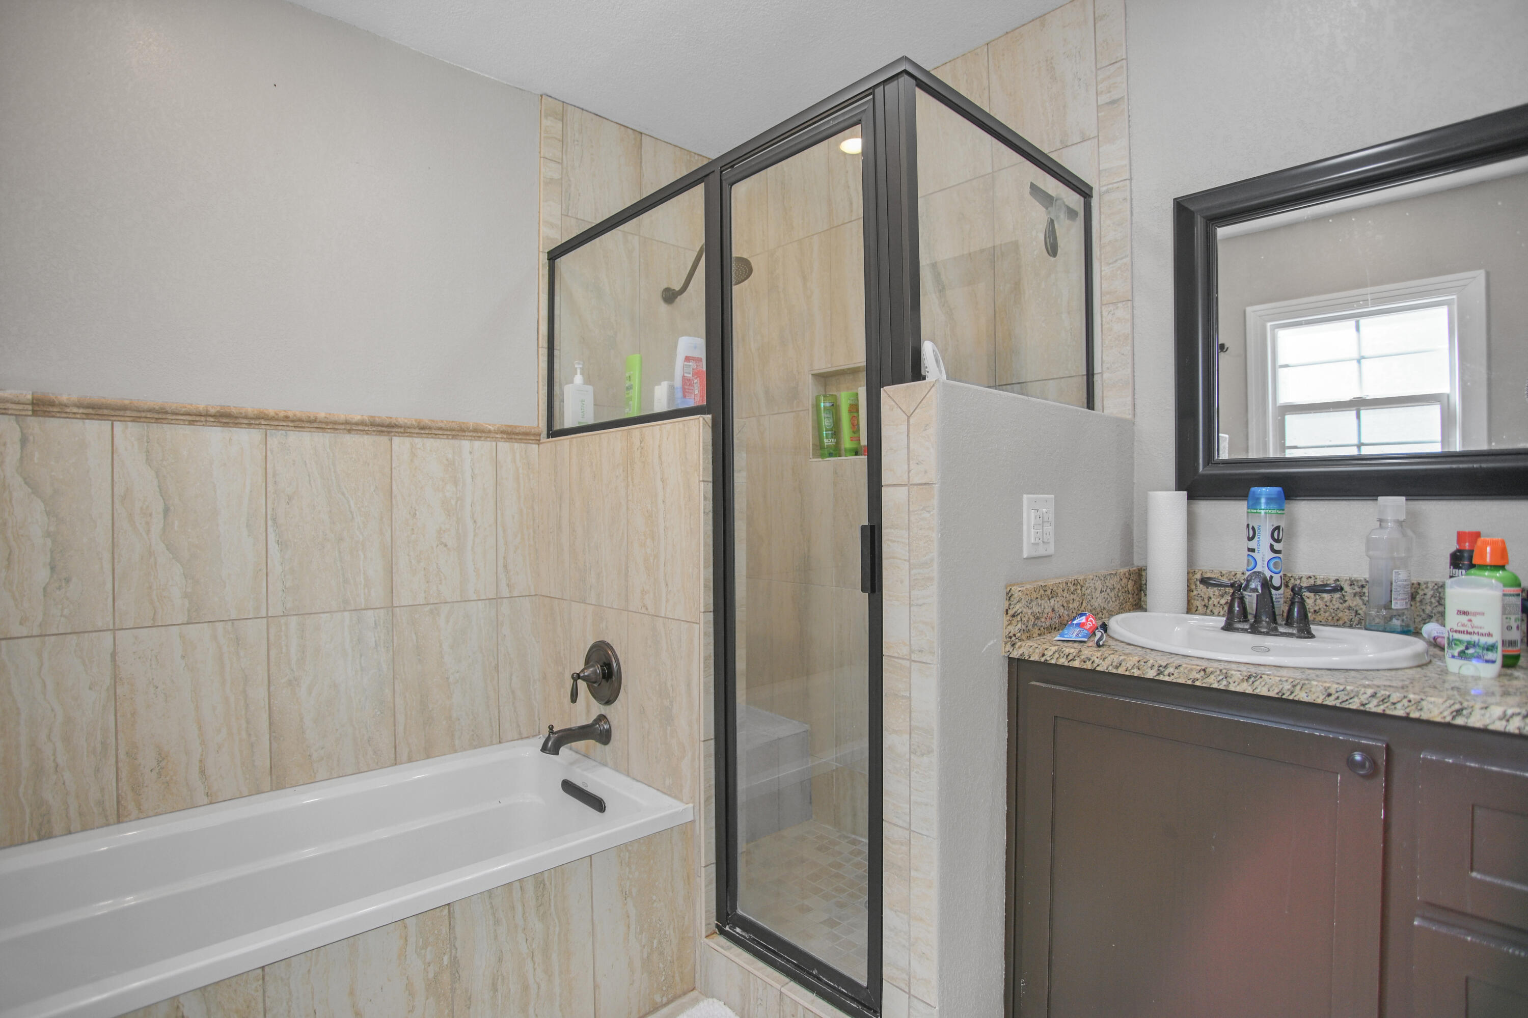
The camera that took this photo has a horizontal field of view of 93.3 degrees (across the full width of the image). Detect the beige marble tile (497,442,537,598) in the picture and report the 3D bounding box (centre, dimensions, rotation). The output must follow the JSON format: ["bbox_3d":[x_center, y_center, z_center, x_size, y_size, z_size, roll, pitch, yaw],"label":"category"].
[{"bbox_3d":[-0.752,0.035,2.208,0.135,0.467,0.012,0,-1,-41],"label":"beige marble tile"}]

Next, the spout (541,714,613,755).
[{"bbox_3d":[-0.504,0.610,1.932,0.175,0.084,0.072,0,0,-41],"label":"spout"}]

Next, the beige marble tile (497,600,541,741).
[{"bbox_3d":[-0.746,0.480,2.204,0.135,0.424,0.012,0,-1,-41],"label":"beige marble tile"}]

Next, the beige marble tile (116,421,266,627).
[{"bbox_3d":[-1.336,0.038,1.695,0.282,0.467,0.012,0,-1,-41],"label":"beige marble tile"}]

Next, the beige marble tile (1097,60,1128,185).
[{"bbox_3d":[0.885,-0.972,1.824,0.071,0.301,0.012,-1,-1,45],"label":"beige marble tile"}]

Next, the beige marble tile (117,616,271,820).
[{"bbox_3d":[-1.331,0.484,1.692,0.282,0.424,0.012,0,-1,-41],"label":"beige marble tile"}]

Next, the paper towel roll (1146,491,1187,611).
[{"bbox_3d":[0.913,0.101,1.630,0.084,0.284,0.084,0,0,-44],"label":"paper towel roll"}]

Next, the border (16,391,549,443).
[{"bbox_3d":[-1.150,-0.220,1.841,1.216,0.047,0.028,0,-1,-41],"label":"border"}]

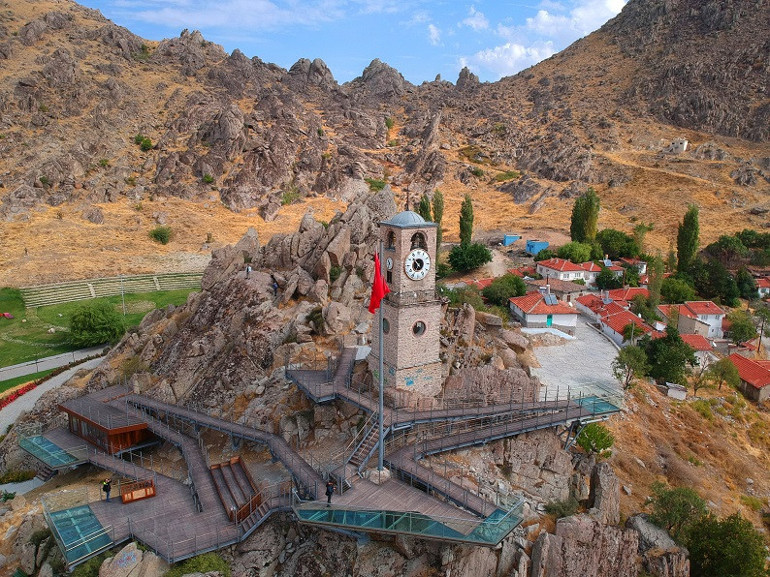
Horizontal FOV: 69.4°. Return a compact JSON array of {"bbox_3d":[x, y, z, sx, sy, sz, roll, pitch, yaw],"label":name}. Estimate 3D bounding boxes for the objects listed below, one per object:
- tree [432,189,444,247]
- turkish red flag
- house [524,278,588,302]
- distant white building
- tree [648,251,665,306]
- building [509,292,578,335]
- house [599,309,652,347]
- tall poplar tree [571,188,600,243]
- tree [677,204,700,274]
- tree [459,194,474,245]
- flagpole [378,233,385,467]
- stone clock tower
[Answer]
[{"bbox_3d":[11.884,-15.019,123.478,2.665,14.180,2.665,2,12,5],"label":"tree"},{"bbox_3d":[-0.333,-0.303,33.700,1.334,3.835,0.700,1,12,-1],"label":"turkish red flag"},{"bbox_3d":[38.171,-0.031,124.160,7.346,4.288,11.262,-9,17,-33],"label":"house"},{"bbox_3d":[124.496,-60.029,235.000,6.000,5.600,5.600,12,17,41],"label":"distant white building"},{"bbox_3d":[53.085,-1.396,108.692,3.128,12.180,3.128,7,14,26],"label":"tree"},{"bbox_3d":[30.106,3.858,105.182,9.800,6.205,9.800,0,14,-3],"label":"building"},{"bbox_3d":[40.317,6.678,92.805,6.000,4.100,9.300,1,12,0],"label":"house"},{"bbox_3d":[57.293,-19.452,158.850,7.200,17.995,6.400,1,14,0],"label":"tall poplar tree"},{"bbox_3d":[80.636,-12.604,147.695,5.000,19.291,5.000,1,14,0],"label":"tree"},{"bbox_3d":[18.127,-14.951,123.641,3.003,12.660,3.003,3,13,8],"label":"tree"},{"bbox_3d":[-0.161,4.430,33.822,0.280,14.883,0.280,1,14,0],"label":"flagpole"},{"bbox_3d":[1.706,0.887,43.981,4.200,14.083,4.200,-7,16,-29],"label":"stone clock tower"}]

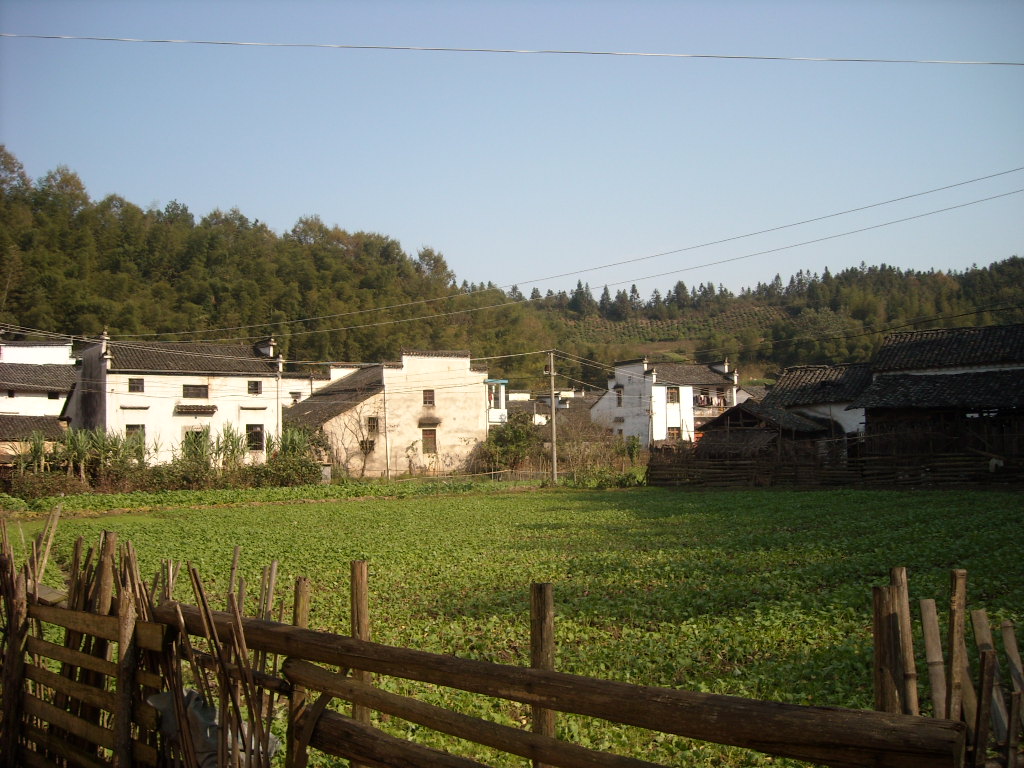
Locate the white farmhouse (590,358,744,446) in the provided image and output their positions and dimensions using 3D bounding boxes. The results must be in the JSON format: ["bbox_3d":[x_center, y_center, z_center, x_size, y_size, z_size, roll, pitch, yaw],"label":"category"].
[{"bbox_3d":[12.820,1.949,88.958,8.220,7.900,10.130,0,-2,-25],"label":"white farmhouse"}]

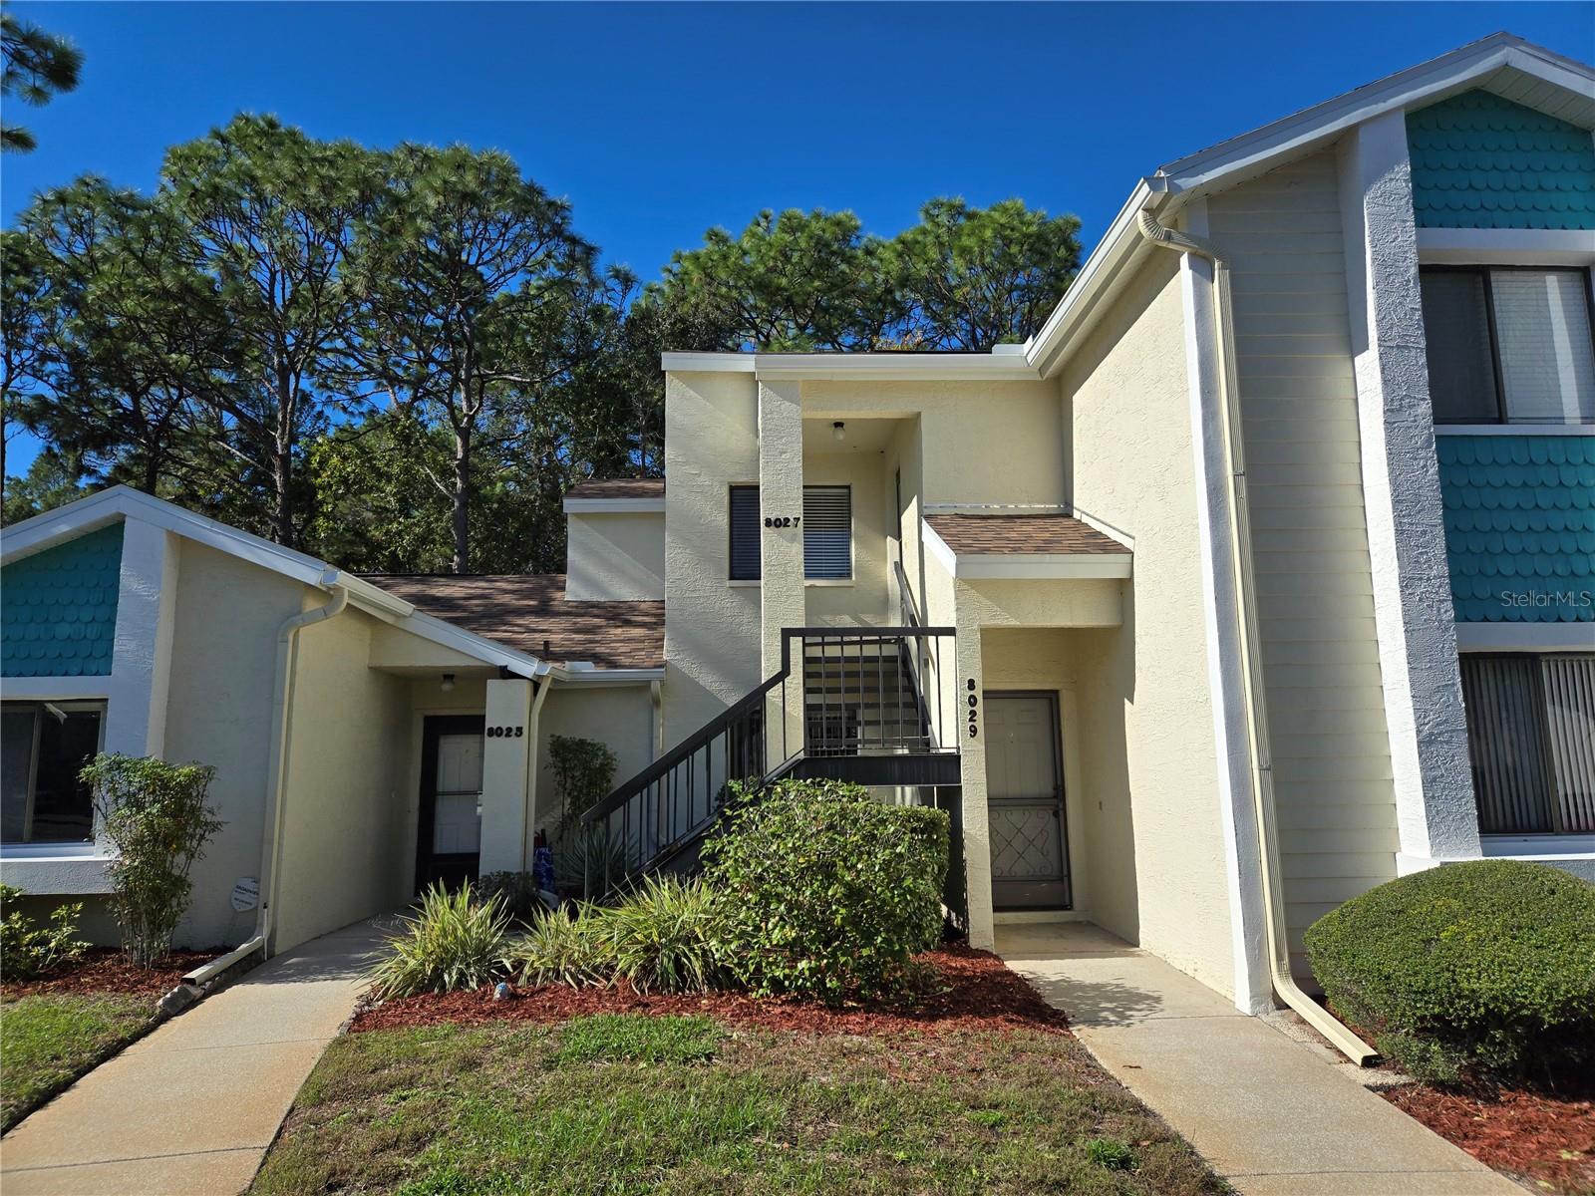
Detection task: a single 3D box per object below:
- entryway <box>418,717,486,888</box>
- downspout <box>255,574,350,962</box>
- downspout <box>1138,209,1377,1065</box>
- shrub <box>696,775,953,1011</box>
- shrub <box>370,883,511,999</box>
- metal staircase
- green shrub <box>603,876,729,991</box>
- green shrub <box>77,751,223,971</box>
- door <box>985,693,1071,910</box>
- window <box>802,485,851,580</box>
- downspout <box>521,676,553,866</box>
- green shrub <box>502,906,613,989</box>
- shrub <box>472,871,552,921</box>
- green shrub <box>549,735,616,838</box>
[{"bbox_3d":[-3.871,2.378,12.096,0.920,2.060,0.250,0,-9,-2],"label":"entryway"},{"bbox_3d":[-4.217,1.396,9.017,0.620,3.160,0.240,0,-9,-3],"label":"downspout"},{"bbox_3d":[2.852,-0.098,6.778,0.640,5.590,1.080,0,-9,-3],"label":"downspout"},{"bbox_3d":[0.216,2.091,7.857,1.800,1.520,1.350,0,-9,-3],"label":"shrub"},{"bbox_3d":[-2.693,2.528,8.060,1.040,0.770,1.050,0,-9,-3],"label":"shrub"},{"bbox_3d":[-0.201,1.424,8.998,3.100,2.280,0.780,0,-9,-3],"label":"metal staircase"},{"bbox_3d":[-0.951,2.344,7.555,0.900,0.720,0.850,0,-9,-2],"label":"green shrub"},{"bbox_3d":[-4.922,1.992,8.118,0.960,1.570,0.850,0,-9,-2],"label":"green shrub"},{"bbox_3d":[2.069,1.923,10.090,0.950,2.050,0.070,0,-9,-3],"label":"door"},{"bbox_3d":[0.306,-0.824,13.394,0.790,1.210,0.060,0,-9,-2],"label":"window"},{"bbox_3d":[-2.622,1.950,10.791,0.220,2.300,0.200,0,-9,-2],"label":"downspout"},{"bbox_3d":[-1.819,2.633,8.133,0.830,0.560,0.850,0,-9,-3],"label":"green shrub"},{"bbox_3d":[-2.678,2.823,9.999,0.720,0.480,0.620,0,-9,-2],"label":"shrub"},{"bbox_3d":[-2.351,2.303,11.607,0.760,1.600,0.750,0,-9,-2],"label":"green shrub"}]

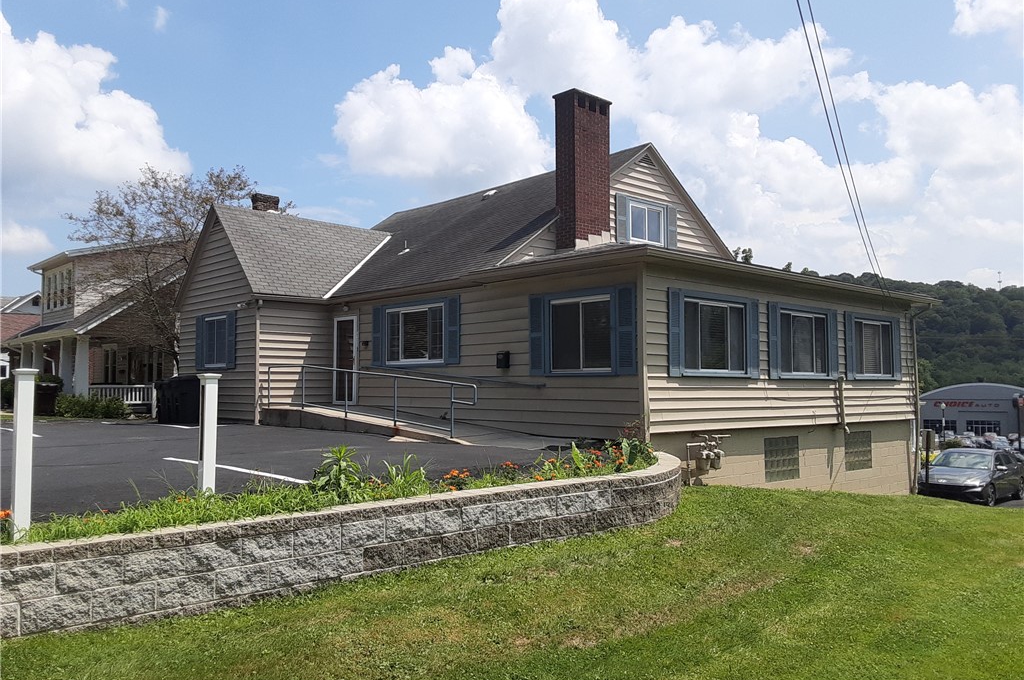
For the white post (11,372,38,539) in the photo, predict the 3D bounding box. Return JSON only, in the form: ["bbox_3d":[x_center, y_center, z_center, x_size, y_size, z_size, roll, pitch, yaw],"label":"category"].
[{"bbox_3d":[-3.413,0.807,5.564,0.135,1.210,0.135,3,-5,-42],"label":"white post"}]

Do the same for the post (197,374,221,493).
[{"bbox_3d":[-2.462,0.841,6.467,0.135,1.130,0.135,3,-5,-42],"label":"post"}]

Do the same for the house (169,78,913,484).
[{"bbox_3d":[0.461,-0.439,20.785,12.900,8.330,15.300,3,-5,-42],"label":"house"}]

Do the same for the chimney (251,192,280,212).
[{"bbox_3d":[-6.659,-3.574,21.539,0.620,0.582,0.420,3,-5,-42],"label":"chimney"}]

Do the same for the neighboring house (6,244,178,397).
[{"bbox_3d":[-13.730,-0.680,35.957,13.292,7.619,10.694,3,-5,-43],"label":"neighboring house"}]

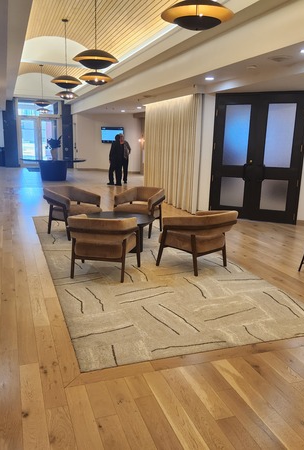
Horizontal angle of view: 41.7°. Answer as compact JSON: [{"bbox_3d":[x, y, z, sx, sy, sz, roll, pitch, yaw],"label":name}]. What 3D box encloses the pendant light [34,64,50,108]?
[{"bbox_3d":[-4.487,-5.632,16.301,0.770,1.690,0.770,-3,13,-20],"label":"pendant light"}]

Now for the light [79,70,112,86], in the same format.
[{"bbox_3d":[-0.967,-2.511,6.857,0.579,0.258,0.579,-3,13,-20],"label":"light"}]

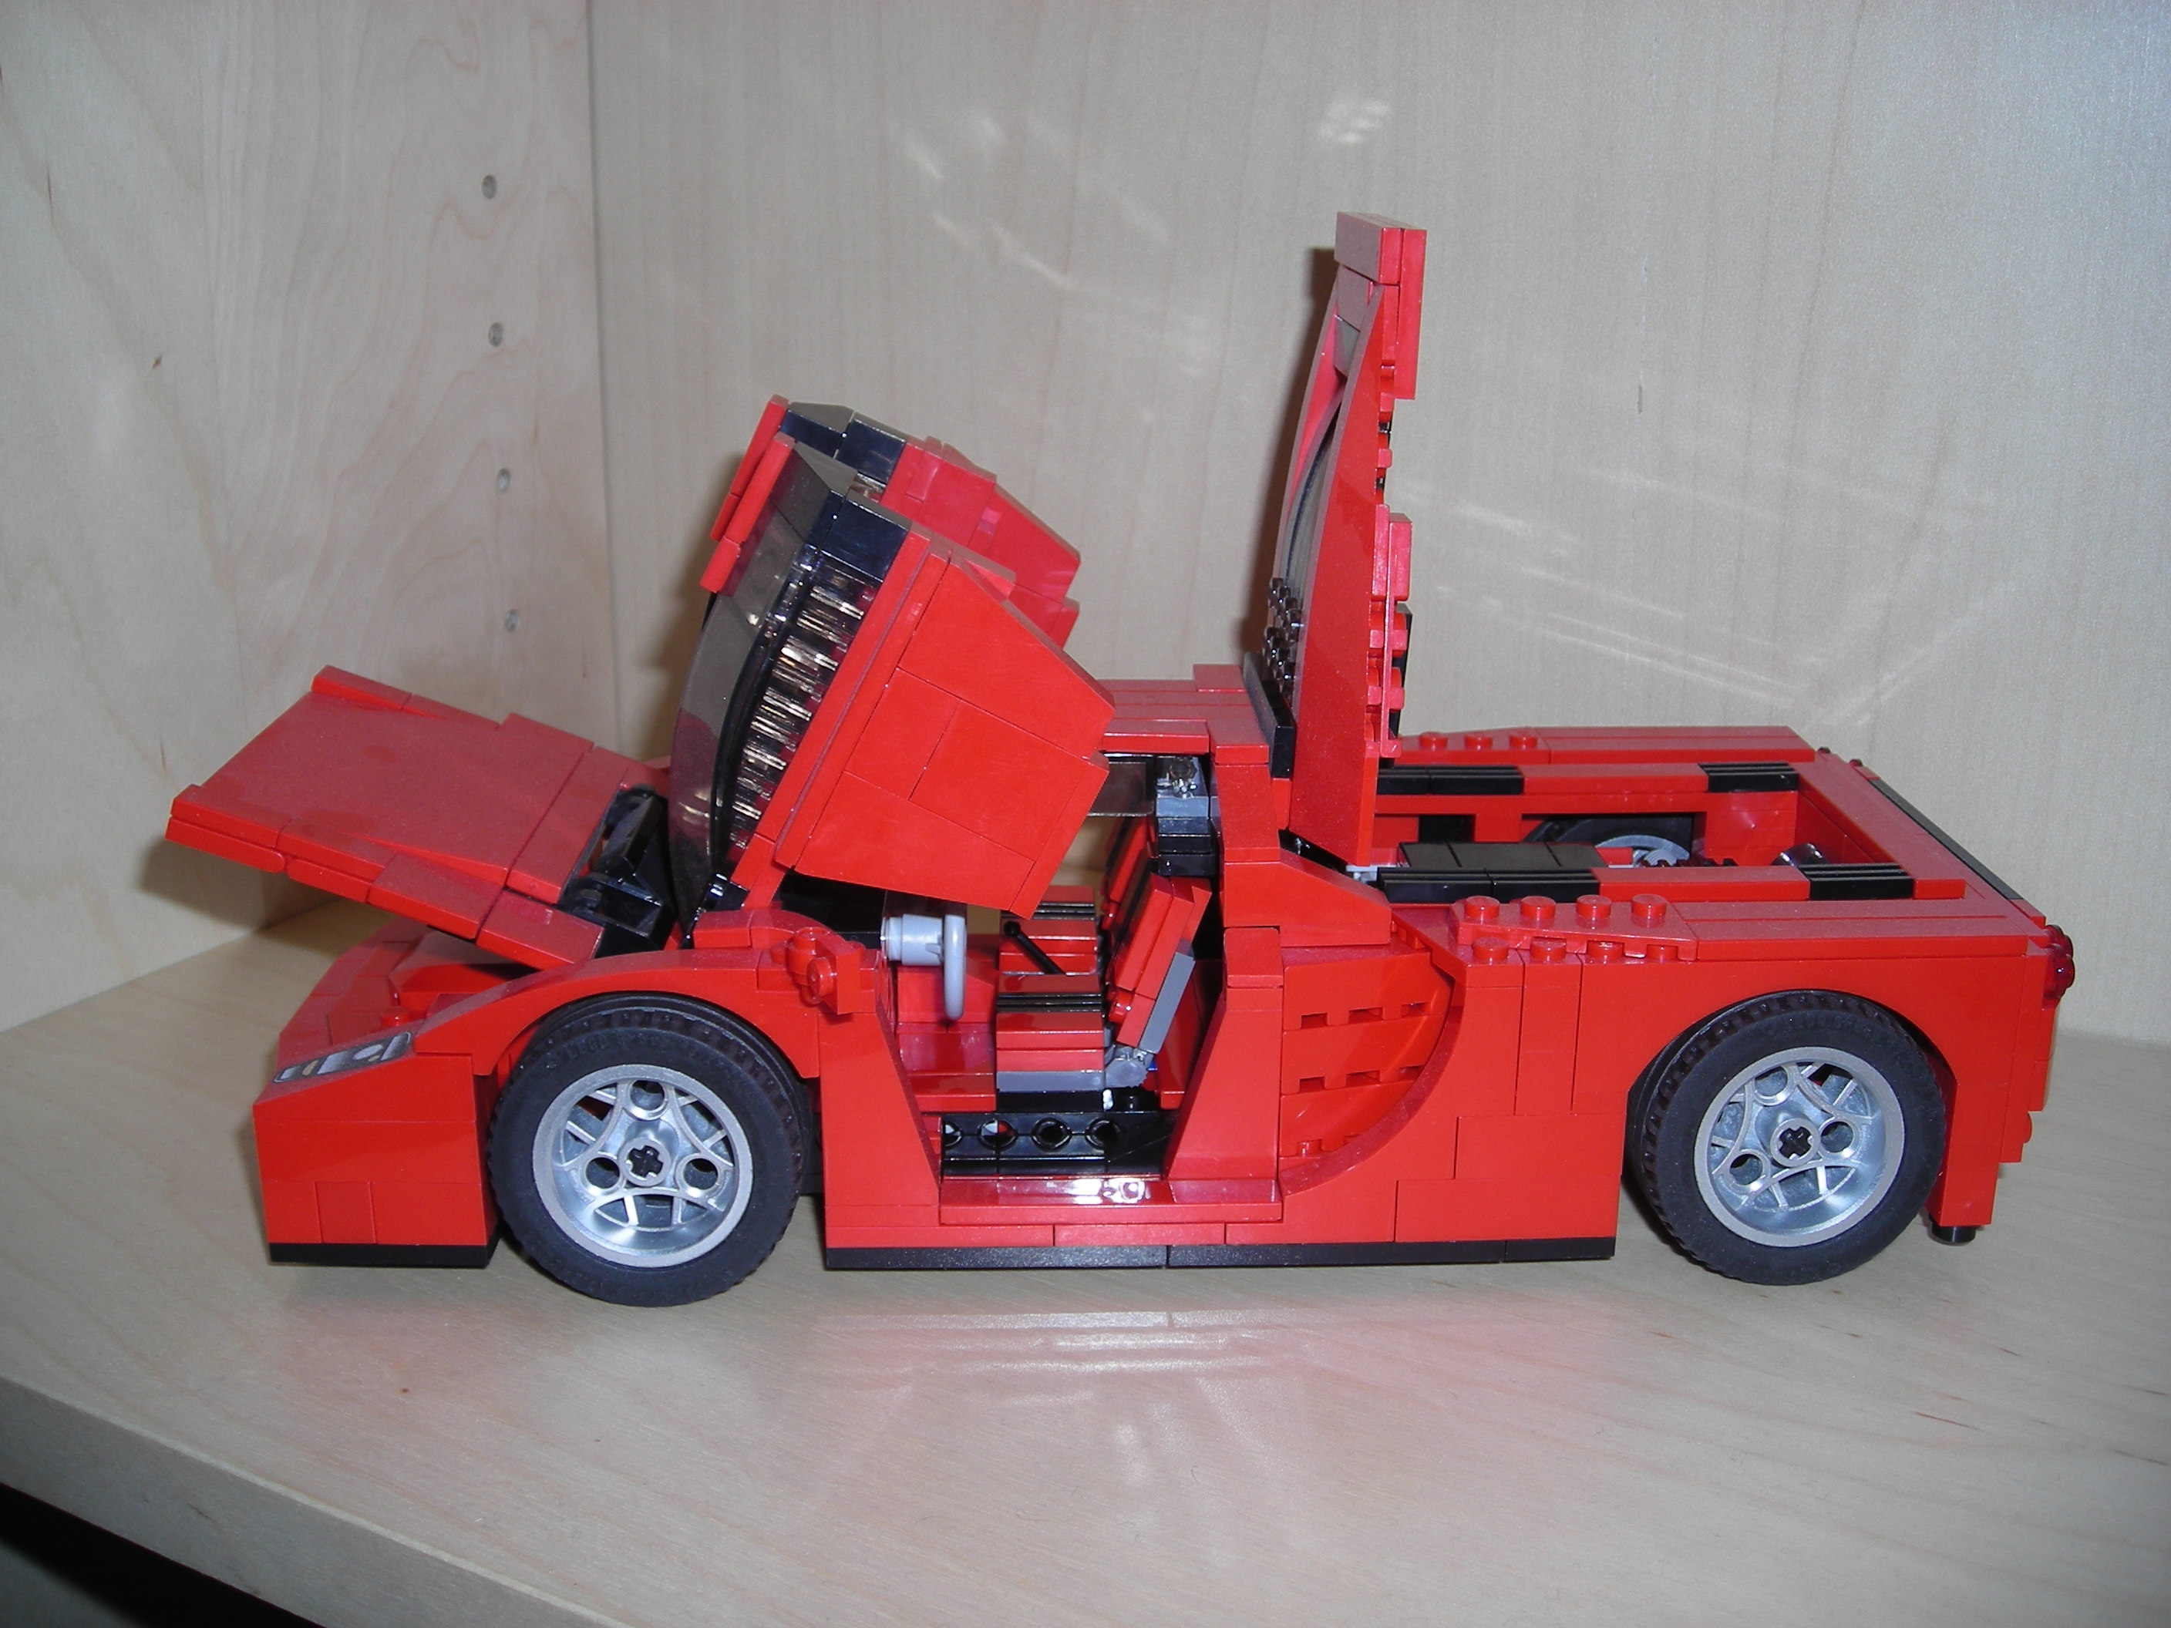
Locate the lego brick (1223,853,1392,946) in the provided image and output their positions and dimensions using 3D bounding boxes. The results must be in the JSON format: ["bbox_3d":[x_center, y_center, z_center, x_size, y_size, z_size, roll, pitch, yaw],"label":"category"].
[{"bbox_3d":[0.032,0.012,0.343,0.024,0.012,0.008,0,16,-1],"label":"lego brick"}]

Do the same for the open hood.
[{"bbox_3d":[-0.102,0.000,0.384,0.065,0.008,0.080,18,15,-6],"label":"open hood"}]

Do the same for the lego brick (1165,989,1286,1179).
[{"bbox_3d":[0.020,0.038,0.342,0.016,0.029,0.008,0,16,-1],"label":"lego brick"}]

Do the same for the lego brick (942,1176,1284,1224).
[{"bbox_3d":[0.004,0.055,0.338,0.048,0.003,0.008,0,16,-1],"label":"lego brick"}]

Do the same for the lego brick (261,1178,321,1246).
[{"bbox_3d":[-0.111,0.055,0.338,0.008,0.010,0.008,0,16,-1],"label":"lego brick"}]

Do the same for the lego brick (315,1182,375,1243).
[{"bbox_3d":[-0.104,0.055,0.338,0.008,0.010,0.008,0,16,-1],"label":"lego brick"}]

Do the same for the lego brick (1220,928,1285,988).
[{"bbox_3d":[0.024,0.021,0.337,0.008,0.006,0.008,0,16,-1],"label":"lego brick"}]

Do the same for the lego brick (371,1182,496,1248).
[{"bbox_3d":[-0.092,0.055,0.338,0.016,0.010,0.008,0,16,-1],"label":"lego brick"}]

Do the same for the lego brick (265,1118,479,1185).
[{"bbox_3d":[-0.100,0.046,0.335,0.032,0.010,0.008,0,16,-1],"label":"lego brick"}]

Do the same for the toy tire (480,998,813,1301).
[{"bbox_3d":[-0.061,0.046,0.336,0.043,0.043,0.022,0,16,-1],"label":"toy tire"}]

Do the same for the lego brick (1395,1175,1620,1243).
[{"bbox_3d":[0.059,0.054,0.338,0.032,0.010,0.008,0,16,-1],"label":"lego brick"}]

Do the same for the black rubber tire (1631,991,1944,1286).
[{"bbox_3d":[0.098,0.043,0.336,0.043,0.043,0.022,0,16,-1],"label":"black rubber tire"}]

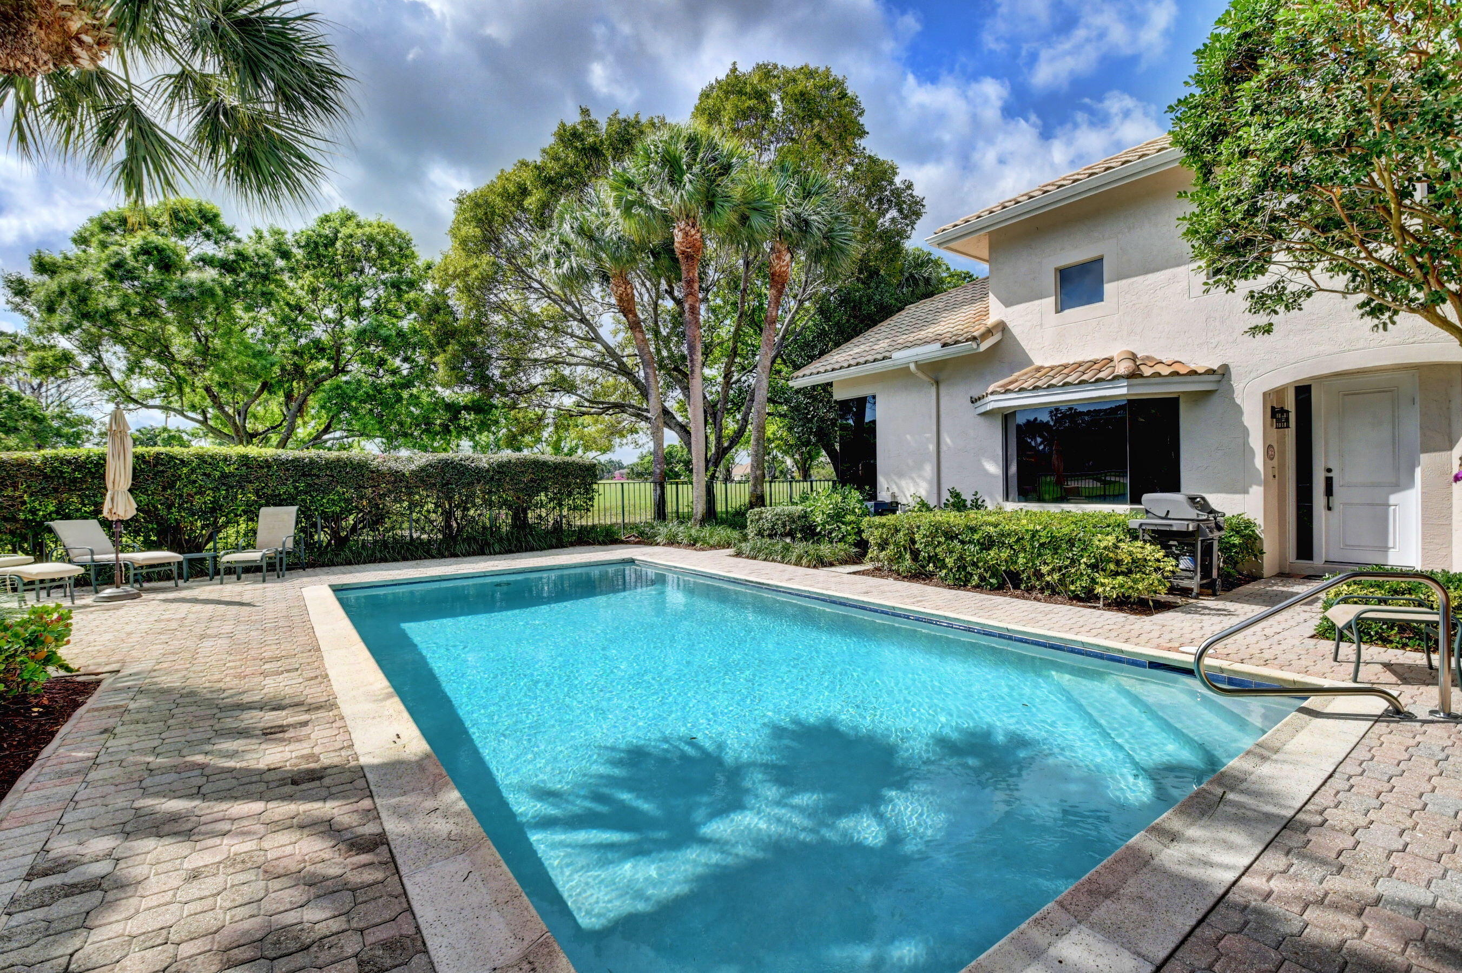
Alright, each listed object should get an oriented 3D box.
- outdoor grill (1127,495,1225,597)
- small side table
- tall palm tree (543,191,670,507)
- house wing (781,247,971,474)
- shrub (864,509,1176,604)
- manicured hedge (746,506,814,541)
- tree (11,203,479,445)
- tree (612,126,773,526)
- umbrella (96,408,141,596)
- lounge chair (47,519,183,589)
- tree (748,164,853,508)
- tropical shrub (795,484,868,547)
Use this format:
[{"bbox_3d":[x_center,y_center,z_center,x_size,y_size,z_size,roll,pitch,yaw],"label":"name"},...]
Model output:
[{"bbox_3d":[5.360,0.680,7.280,1.150,1.190,0.700,0,0,-37],"label":"outdoor grill"},{"bbox_3d":[-8.100,1.210,9.300,0.400,0.440,0.420,0,0,-37],"label":"small side table"},{"bbox_3d":[-3.348,-3.591,16.600,3.900,9.500,3.800,-1,0,0],"label":"tall palm tree"},{"bbox_3d":[5.465,-1.886,14.402,6.600,6.100,4.900,-1,0,-37],"label":"house wing"},{"bbox_3d":[3.497,0.793,7.890,1.400,0.880,3.800,-1,0,-37],"label":"shrub"},{"bbox_3d":[1.000,0.870,12.000,0.900,0.950,1.350,0,0,-37],"label":"manicured hedge"},{"bbox_3d":[-13.519,-3.728,18.607,12.800,10.200,10.500,-1,0,0],"label":"tree"},{"bbox_3d":[-1.080,-4.250,16.400,4.400,11.200,4.200,0,0,0],"label":"tree"},{"bbox_3d":[-7.650,0.164,7.600,0.450,2.430,0.450,-1,0,0],"label":"umbrella"},{"bbox_3d":[-8.520,0.955,8.400,1.480,0.940,0.660,0,0,10],"label":"lounge chair"},{"bbox_3d":[1.421,-3.390,15.000,3.400,9.100,3.400,-1,0,0],"label":"tree"},{"bbox_3d":[1.860,0.660,11.300,1.350,1.400,1.300,0,0,0],"label":"tropical shrub"}]

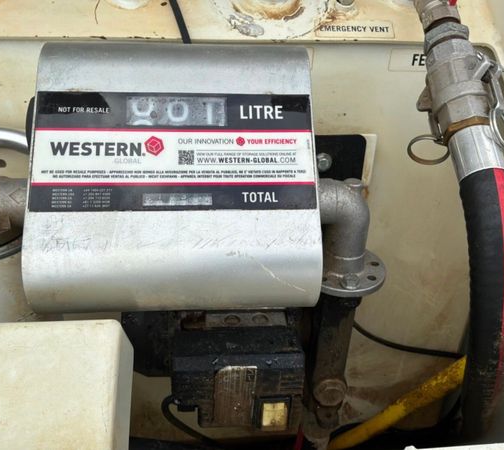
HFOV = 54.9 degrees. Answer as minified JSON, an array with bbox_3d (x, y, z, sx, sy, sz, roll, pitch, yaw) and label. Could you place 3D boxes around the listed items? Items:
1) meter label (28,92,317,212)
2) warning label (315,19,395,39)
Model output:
[{"bbox_3d":[-0.062,-0.062,0.403,0.230,0.001,0.103,-1,77,-5],"label":"meter label"},{"bbox_3d":[0.109,-0.207,0.515,0.084,0.001,0.024,0,66,-3],"label":"warning label"}]

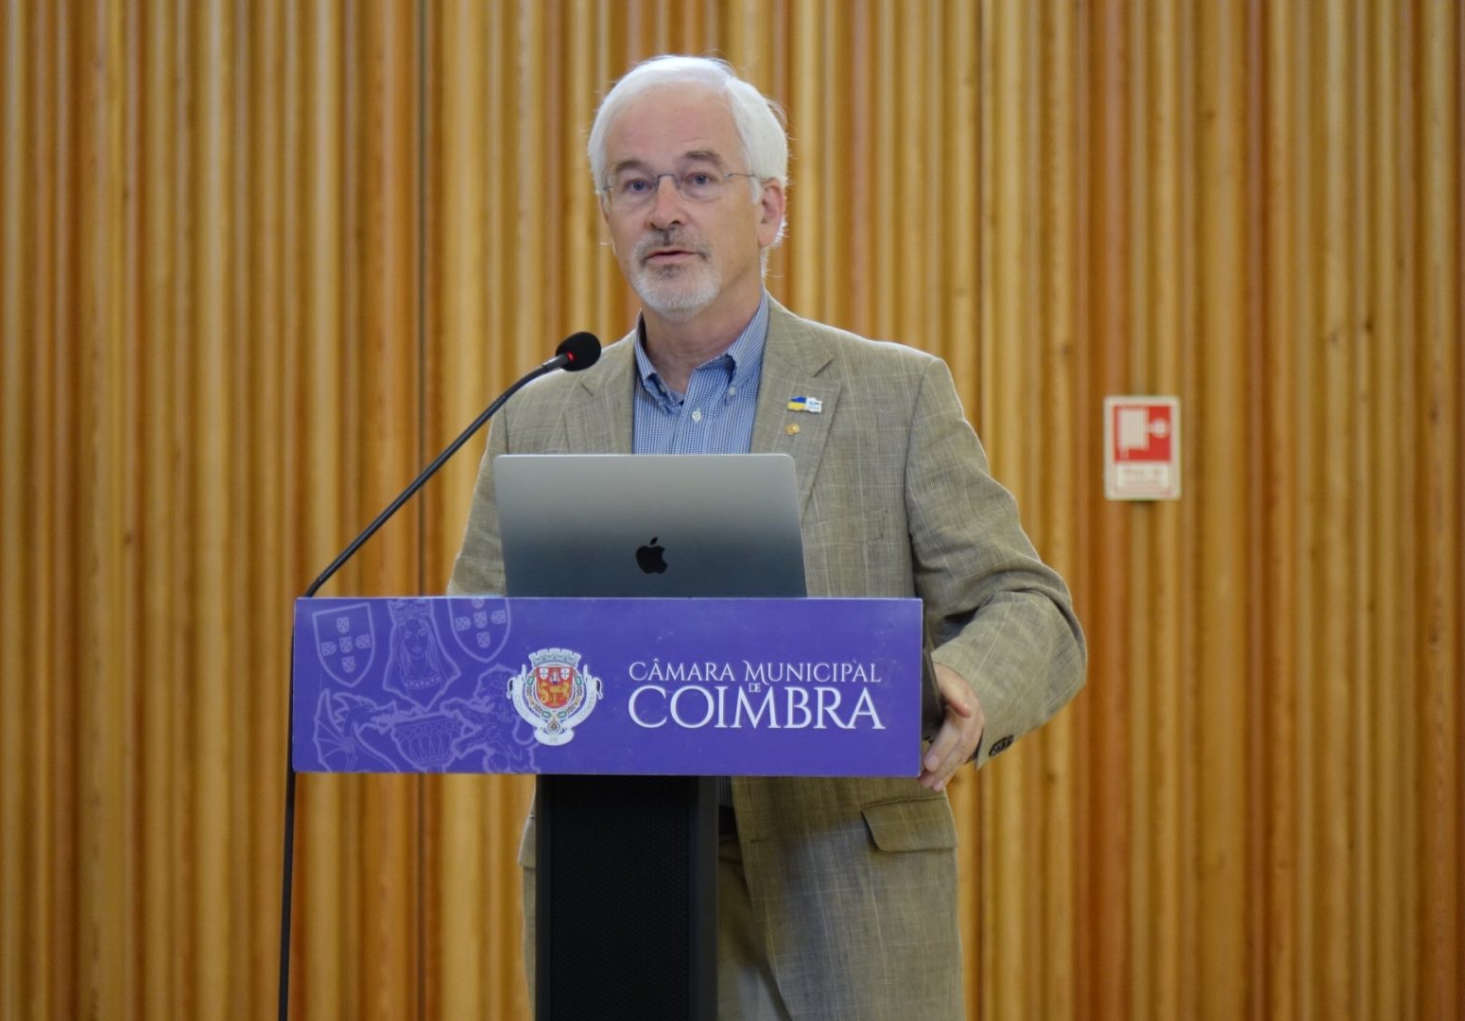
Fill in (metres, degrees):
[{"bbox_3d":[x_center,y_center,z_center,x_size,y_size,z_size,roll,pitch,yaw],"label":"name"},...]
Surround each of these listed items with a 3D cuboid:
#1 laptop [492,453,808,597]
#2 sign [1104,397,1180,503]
[{"bbox_3d":[-0.054,0.066,8.352,0.299,0.196,0.314,0,-8,12],"label":"laptop"},{"bbox_3d":[0.528,-0.080,10.950,0.098,0.133,0.005,0,0,10],"label":"sign"}]

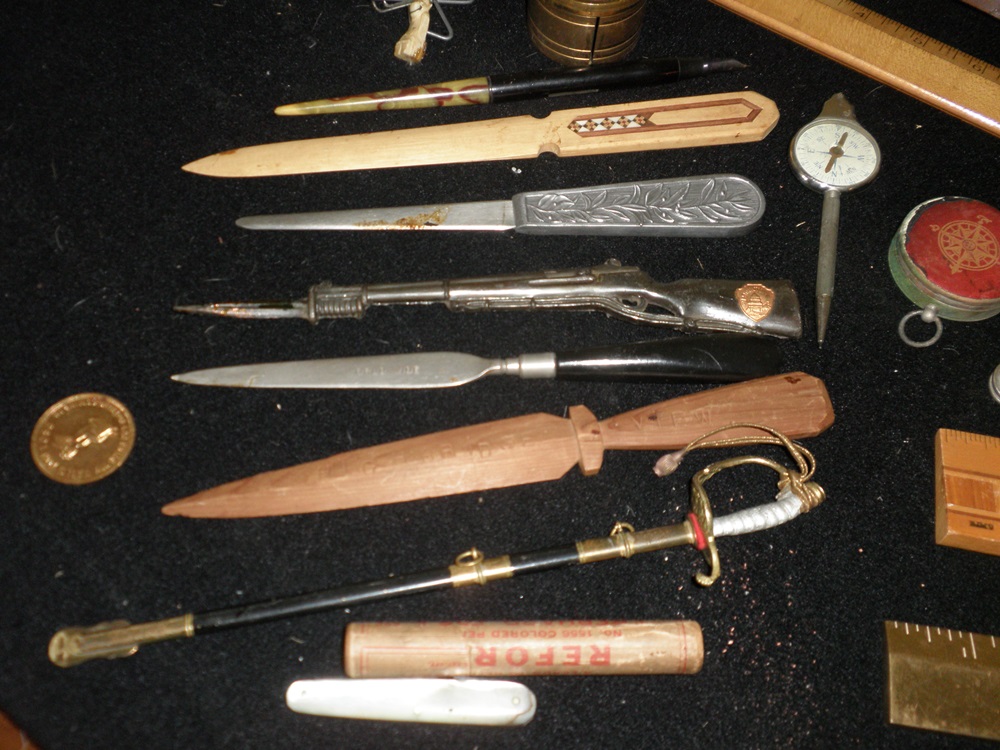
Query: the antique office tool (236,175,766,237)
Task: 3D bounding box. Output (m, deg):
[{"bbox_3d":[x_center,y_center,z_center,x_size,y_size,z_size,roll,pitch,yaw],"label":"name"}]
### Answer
[{"bbox_3d":[0.002,-0.059,0.386,0.192,0.007,0.026,-3,61,-4],"label":"antique office tool"}]

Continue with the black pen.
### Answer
[{"bbox_3d":[0.006,-0.113,0.414,0.185,0.010,0.010,-7,62,-6],"label":"black pen"}]

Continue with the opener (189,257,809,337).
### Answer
[{"bbox_3d":[-0.003,-0.027,0.367,0.215,0.009,0.029,0,61,-2],"label":"opener"}]

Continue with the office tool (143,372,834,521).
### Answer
[{"bbox_3d":[0.003,0.024,0.338,0.215,0.010,0.022,-9,62,-7],"label":"office tool"}]

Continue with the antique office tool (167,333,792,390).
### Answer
[{"bbox_3d":[-0.006,-0.003,0.353,0.203,0.009,0.016,-2,61,-3],"label":"antique office tool"}]

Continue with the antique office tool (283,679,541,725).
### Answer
[{"bbox_3d":[-0.025,0.092,0.301,0.070,0.007,0.011,2,61,-1],"label":"antique office tool"}]

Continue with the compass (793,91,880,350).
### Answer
[{"bbox_3d":[0.120,-0.059,0.388,0.033,0.011,0.118,11,61,4],"label":"compass"}]

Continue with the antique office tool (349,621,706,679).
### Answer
[{"bbox_3d":[0.007,0.078,0.306,0.102,0.015,0.015,0,61,-2],"label":"antique office tool"}]

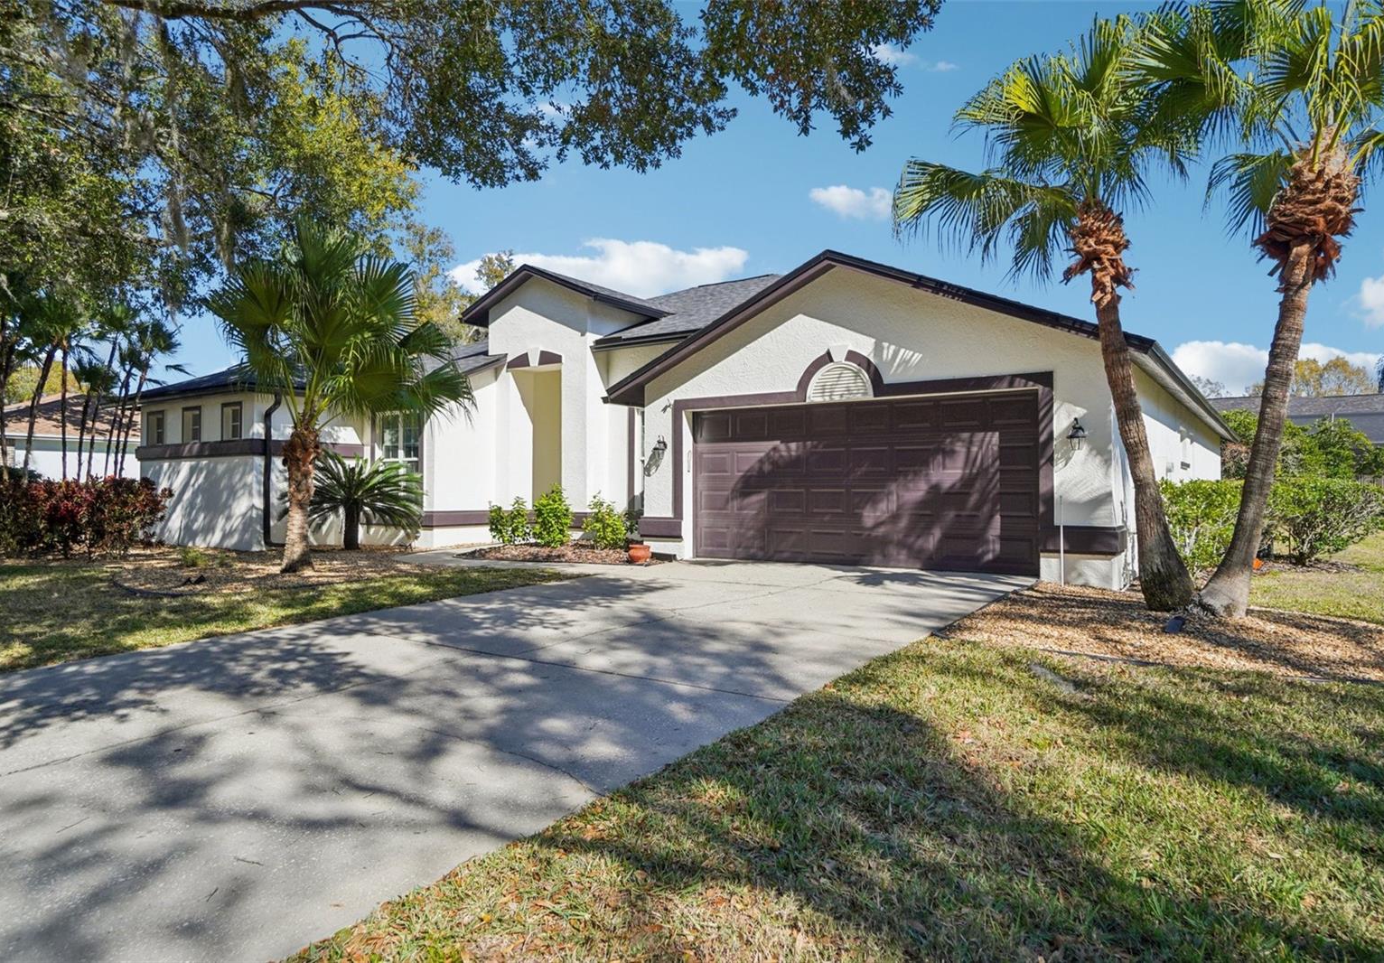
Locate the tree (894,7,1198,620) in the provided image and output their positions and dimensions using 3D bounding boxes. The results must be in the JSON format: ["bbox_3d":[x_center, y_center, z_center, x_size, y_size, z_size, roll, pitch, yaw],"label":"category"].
[{"bbox_3d":[3.418,-1.632,8.150,2.959,5.751,2.800,0,-1,0],"label":"tree"}]

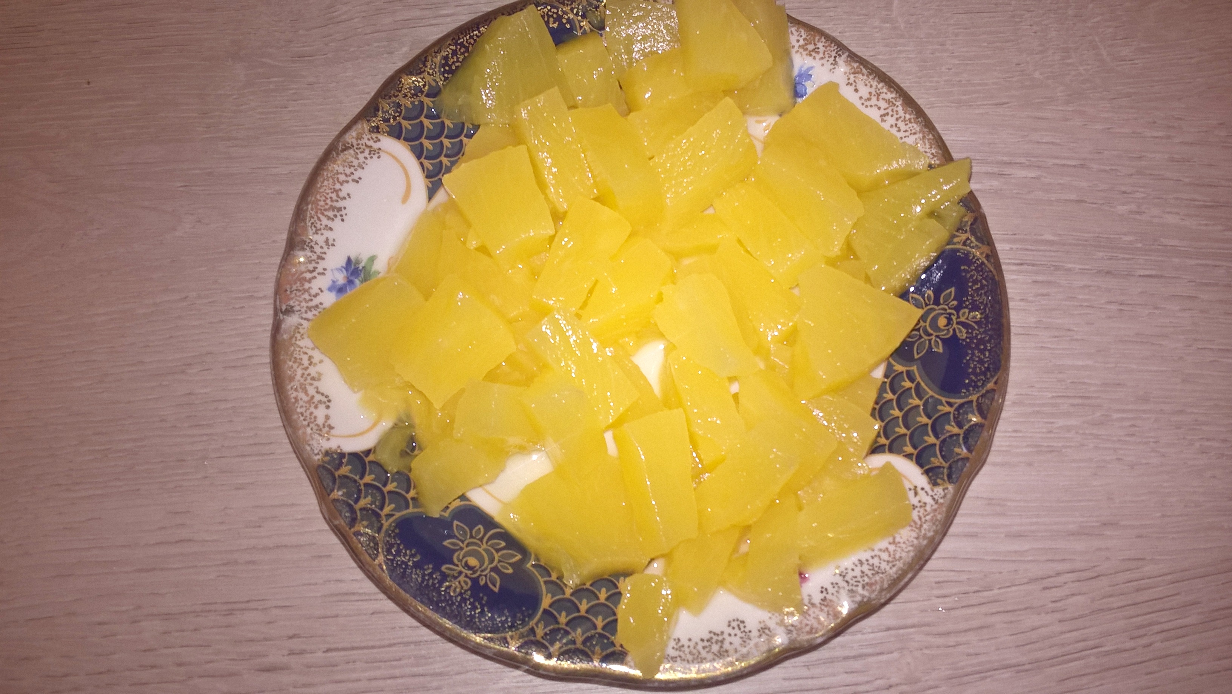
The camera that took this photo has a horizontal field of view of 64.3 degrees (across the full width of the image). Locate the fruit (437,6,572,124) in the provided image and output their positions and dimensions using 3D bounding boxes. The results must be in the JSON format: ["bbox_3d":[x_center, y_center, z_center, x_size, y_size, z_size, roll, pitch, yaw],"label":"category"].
[{"bbox_3d":[-0.033,-0.073,0.274,0.034,0.012,0.034,-20,88,-6],"label":"fruit"}]

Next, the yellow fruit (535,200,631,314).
[{"bbox_3d":[-0.008,-0.022,0.262,0.017,0.012,0.029,22,77,6],"label":"yellow fruit"}]

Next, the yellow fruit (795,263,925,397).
[{"bbox_3d":[0.062,-0.002,0.255,0.031,0.012,0.036,7,76,8],"label":"yellow fruit"}]

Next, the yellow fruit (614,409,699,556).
[{"bbox_3d":[0.012,0.035,0.245,0.018,0.014,0.033,-11,76,-2],"label":"yellow fruit"}]

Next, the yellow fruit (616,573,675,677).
[{"bbox_3d":[0.007,0.068,0.239,0.013,0.010,0.023,4,64,3],"label":"yellow fruit"}]

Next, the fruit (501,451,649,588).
[{"bbox_3d":[-0.011,0.046,0.246,0.032,0.012,0.029,-17,71,-6],"label":"fruit"}]

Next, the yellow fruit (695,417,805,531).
[{"bbox_3d":[0.033,0.034,0.247,0.019,0.012,0.033,31,78,8],"label":"yellow fruit"}]

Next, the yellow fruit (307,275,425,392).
[{"bbox_3d":[-0.061,-0.003,0.258,0.029,0.012,0.021,-38,82,-15],"label":"yellow fruit"}]

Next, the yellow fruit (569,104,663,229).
[{"bbox_3d":[0.002,-0.047,0.270,0.017,0.013,0.035,-22,76,-5],"label":"yellow fruit"}]

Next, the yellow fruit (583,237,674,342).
[{"bbox_3d":[0.003,-0.012,0.263,0.029,0.013,0.016,-42,79,-9],"label":"yellow fruit"}]

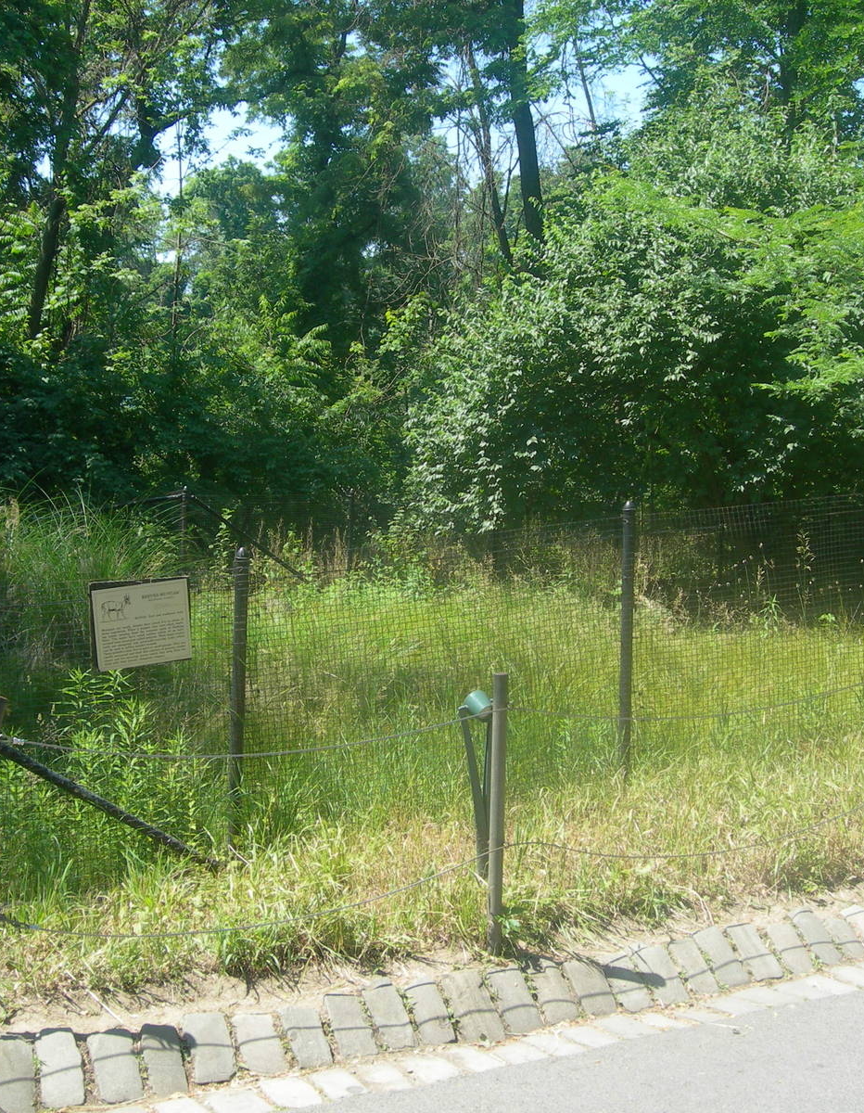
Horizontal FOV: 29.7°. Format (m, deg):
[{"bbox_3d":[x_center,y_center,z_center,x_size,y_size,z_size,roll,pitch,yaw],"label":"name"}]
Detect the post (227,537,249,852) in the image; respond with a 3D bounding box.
[{"bbox_3d":[-0.710,0.539,5.970,0.052,1.152,0.052,2,4,0],"label":"post"}]

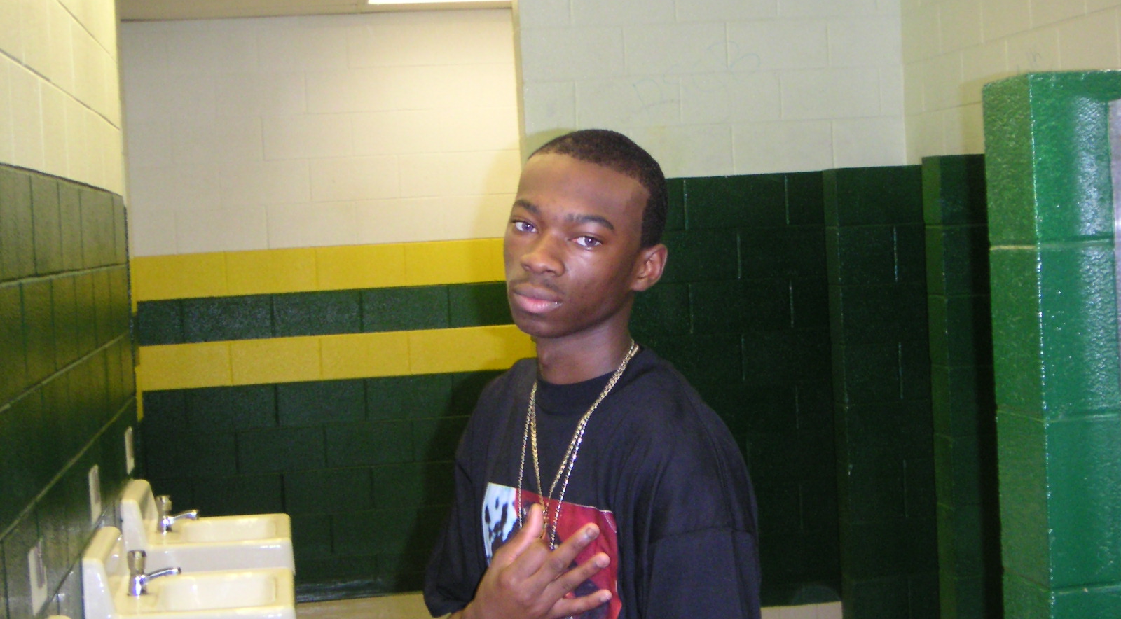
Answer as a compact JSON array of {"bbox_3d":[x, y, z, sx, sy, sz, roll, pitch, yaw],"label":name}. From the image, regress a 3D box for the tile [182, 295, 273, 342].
[{"bbox_3d":[-1.512,0.045,7.652,0.400,0.197,0.060,-3,3,-9],"label":"tile"}]

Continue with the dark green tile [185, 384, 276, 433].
[{"bbox_3d":[-1.494,0.452,7.685,0.398,0.195,0.050,-3,3,-9],"label":"dark green tile"}]

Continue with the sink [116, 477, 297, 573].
[{"bbox_3d":[-0.979,0.618,4.764,0.455,0.270,0.465,-3,3,-9],"label":"sink"}]

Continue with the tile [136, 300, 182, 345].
[{"bbox_3d":[-1.814,0.064,7.616,0.195,0.195,0.050,-3,3,-9],"label":"tile"}]

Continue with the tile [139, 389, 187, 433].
[{"bbox_3d":[-1.797,0.471,7.668,0.197,0.198,0.030,-3,3,-9],"label":"tile"}]

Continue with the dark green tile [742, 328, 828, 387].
[{"bbox_3d":[0.909,0.180,6.616,0.400,0.197,0.060,-3,3,-9],"label":"dark green tile"}]

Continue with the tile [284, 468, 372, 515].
[{"bbox_3d":[-1.073,0.834,7.754,0.400,0.197,0.060,-3,3,-9],"label":"tile"}]

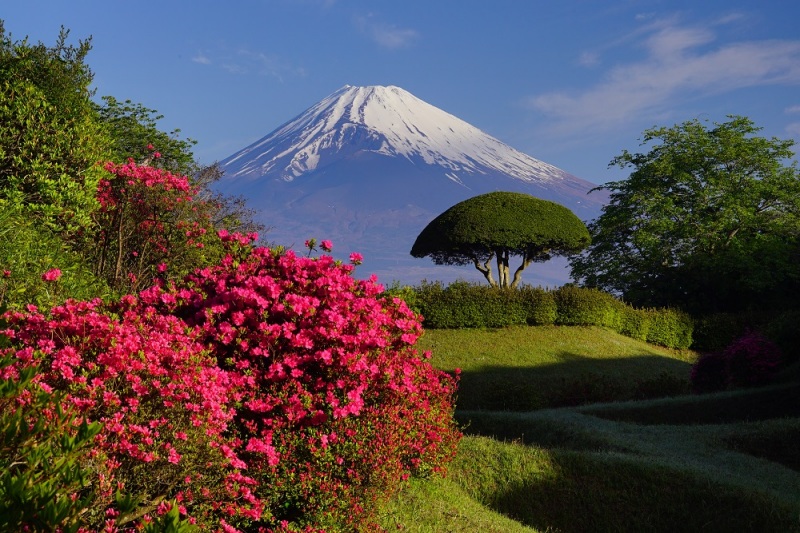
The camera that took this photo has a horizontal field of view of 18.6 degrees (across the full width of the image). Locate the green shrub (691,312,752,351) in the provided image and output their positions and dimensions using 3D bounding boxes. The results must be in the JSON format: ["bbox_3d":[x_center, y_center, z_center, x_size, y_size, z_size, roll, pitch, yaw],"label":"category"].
[{"bbox_3d":[6.334,1.296,48.000,1.200,0.820,1.100,0,-1,0],"label":"green shrub"}]

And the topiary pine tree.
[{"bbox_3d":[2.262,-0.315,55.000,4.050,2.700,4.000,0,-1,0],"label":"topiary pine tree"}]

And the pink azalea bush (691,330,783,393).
[{"bbox_3d":[6.059,1.710,44.000,1.660,1.150,1.450,0,-1,0],"label":"pink azalea bush"}]

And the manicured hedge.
[{"bbox_3d":[2.779,0.962,48.000,6.100,1.300,1.500,0,-1,0],"label":"manicured hedge"}]

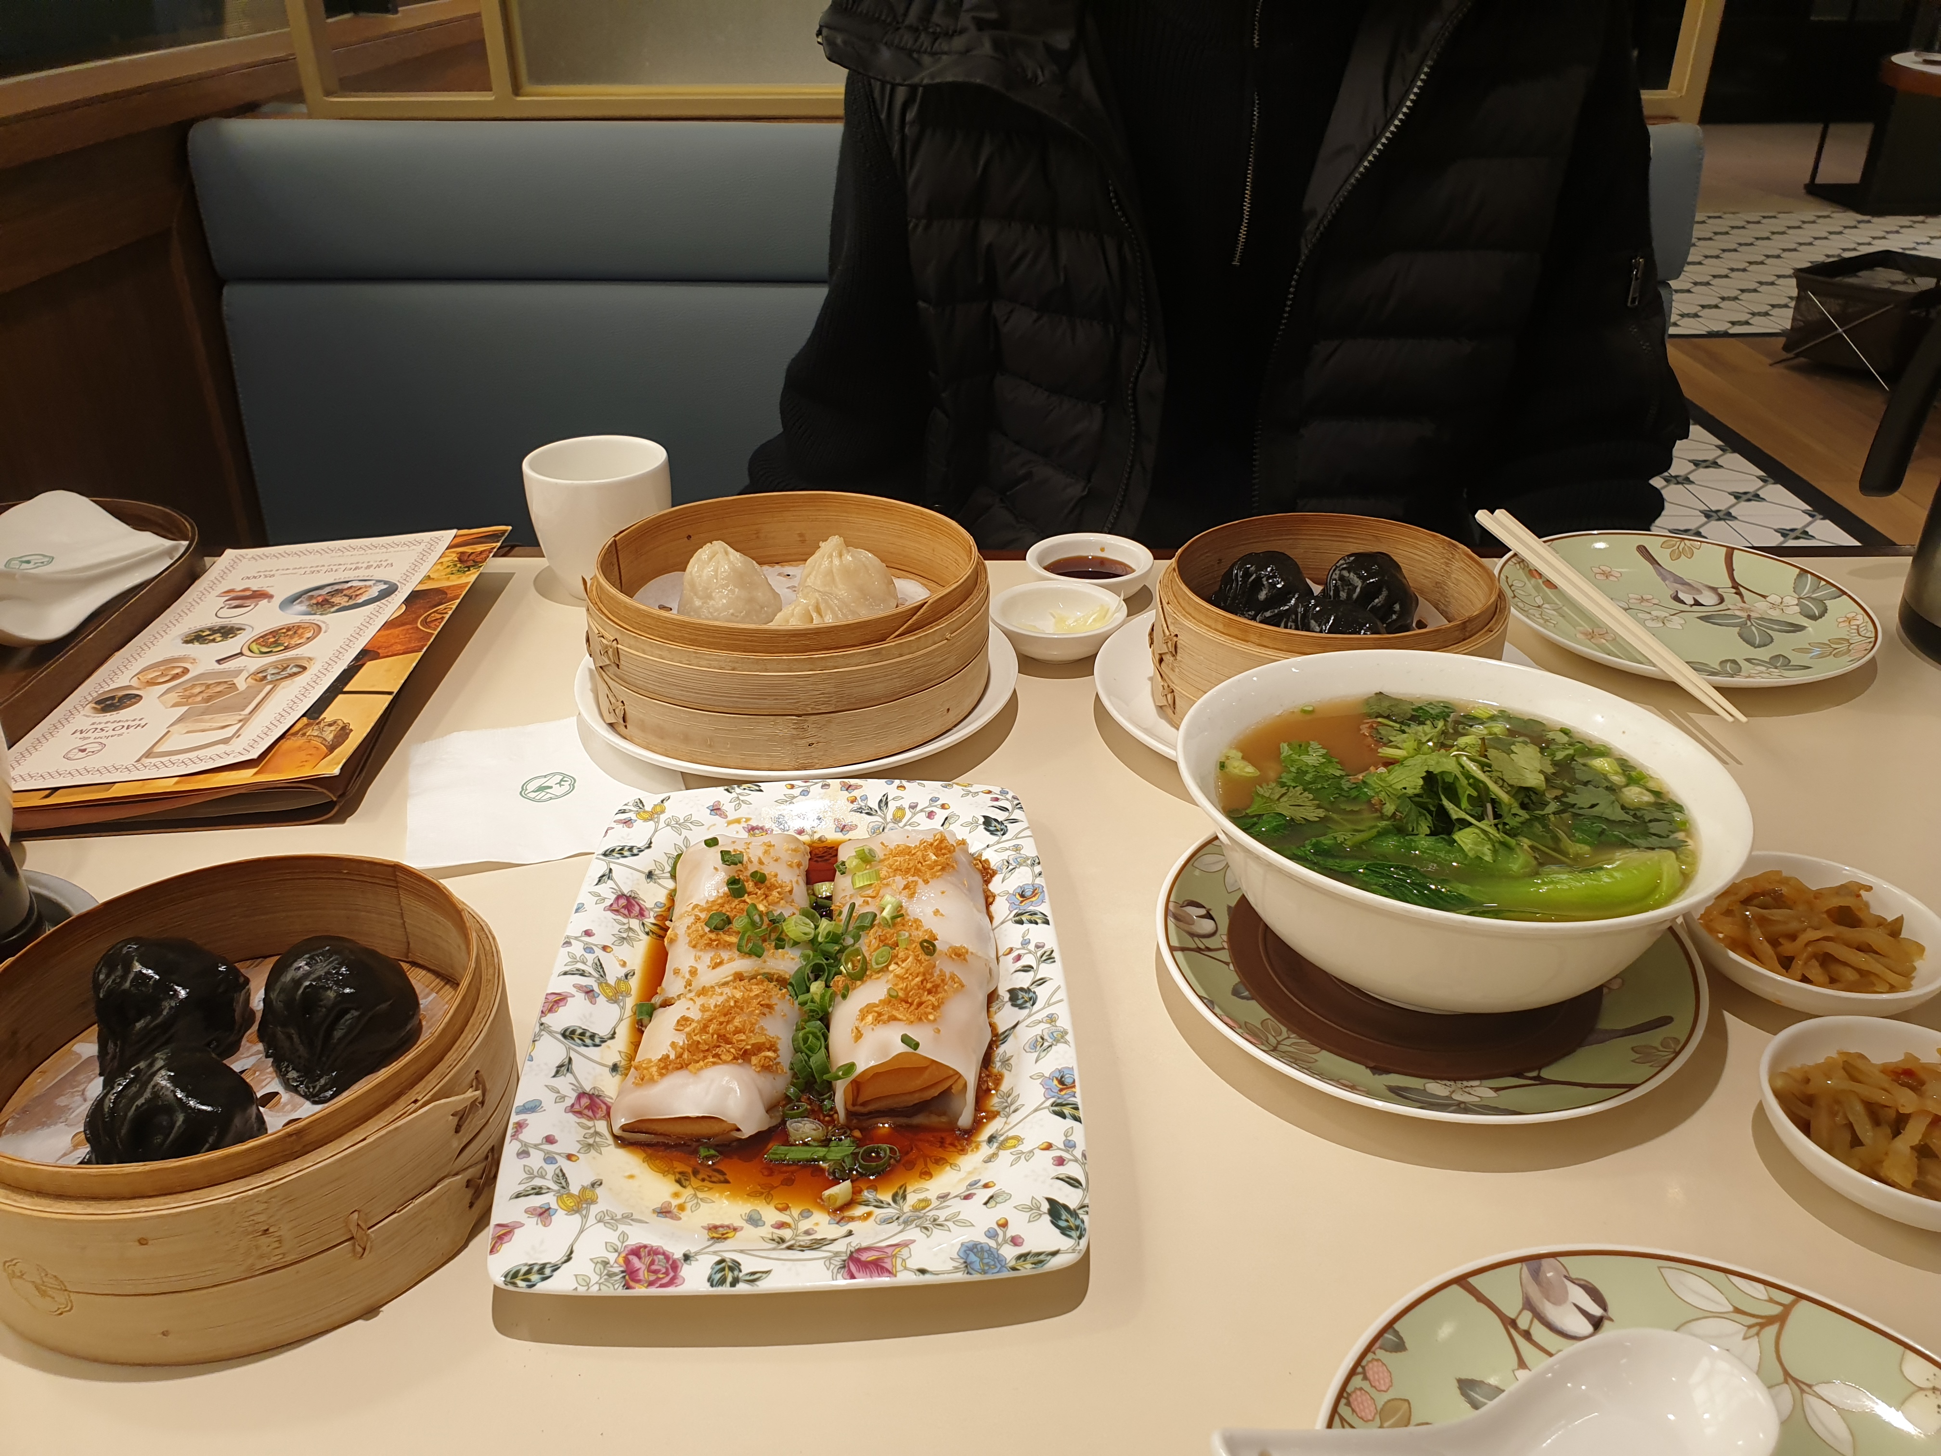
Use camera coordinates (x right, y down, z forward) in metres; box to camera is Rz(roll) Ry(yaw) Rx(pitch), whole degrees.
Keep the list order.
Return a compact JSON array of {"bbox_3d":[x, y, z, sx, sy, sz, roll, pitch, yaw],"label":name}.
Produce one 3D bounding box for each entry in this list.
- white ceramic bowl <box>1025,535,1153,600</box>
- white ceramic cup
[{"bbox_3d":[0.073,-0.094,0.885,0.077,0.023,0.077,0,29,0],"label":"white ceramic bowl"},{"bbox_3d":[-0.218,-0.122,0.874,0.086,0.081,0.086,0,30,0],"label":"white ceramic cup"}]

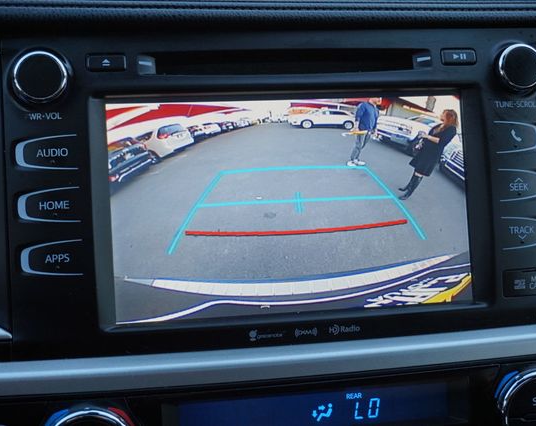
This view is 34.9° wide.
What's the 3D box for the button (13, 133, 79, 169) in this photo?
[{"bbox_3d":[-0.103,-0.028,0.399,0.028,0.016,0.007,-3,-3,-7],"label":"button"}]

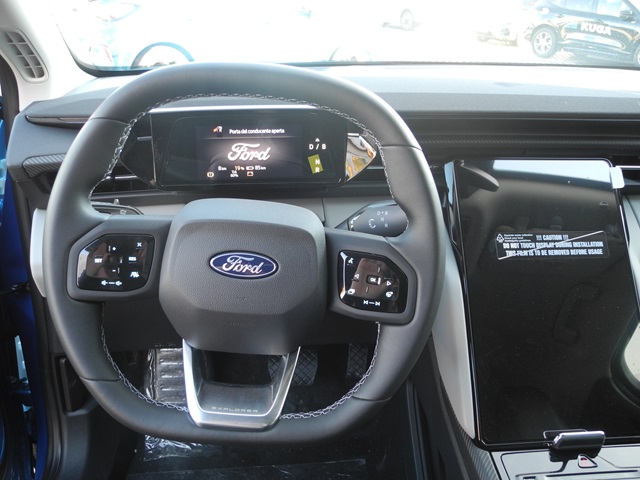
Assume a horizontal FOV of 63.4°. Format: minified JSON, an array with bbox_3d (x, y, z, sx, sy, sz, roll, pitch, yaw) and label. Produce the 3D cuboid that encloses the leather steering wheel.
[{"bbox_3d":[-0.072,0.013,0.489,0.370,0.355,0.090,3,0,-3],"label":"leather steering wheel"}]

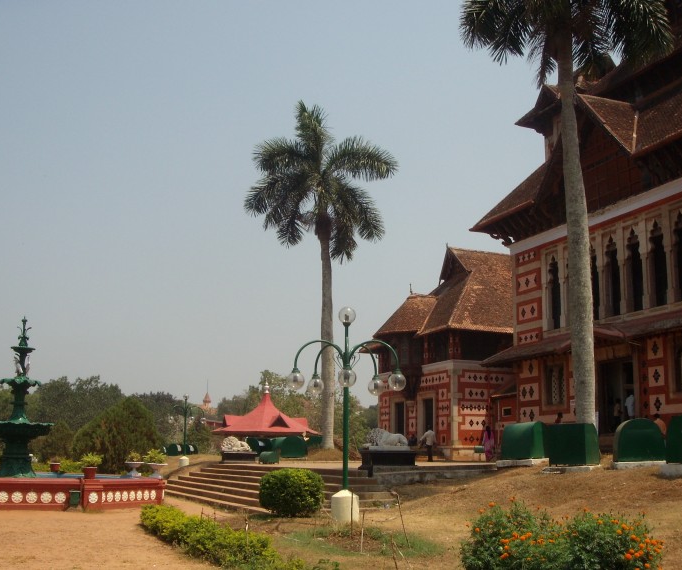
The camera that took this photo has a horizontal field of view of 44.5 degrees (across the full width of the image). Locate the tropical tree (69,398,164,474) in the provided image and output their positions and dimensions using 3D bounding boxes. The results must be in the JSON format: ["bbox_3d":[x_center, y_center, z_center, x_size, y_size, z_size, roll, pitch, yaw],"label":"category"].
[{"bbox_3d":[-11.681,7.889,43.408,4.600,4.147,4.600,0,-11,0],"label":"tropical tree"}]

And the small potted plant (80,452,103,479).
[{"bbox_3d":[-6.300,4.569,21.066,0.600,0.666,0.580,0,-11,0],"label":"small potted plant"}]

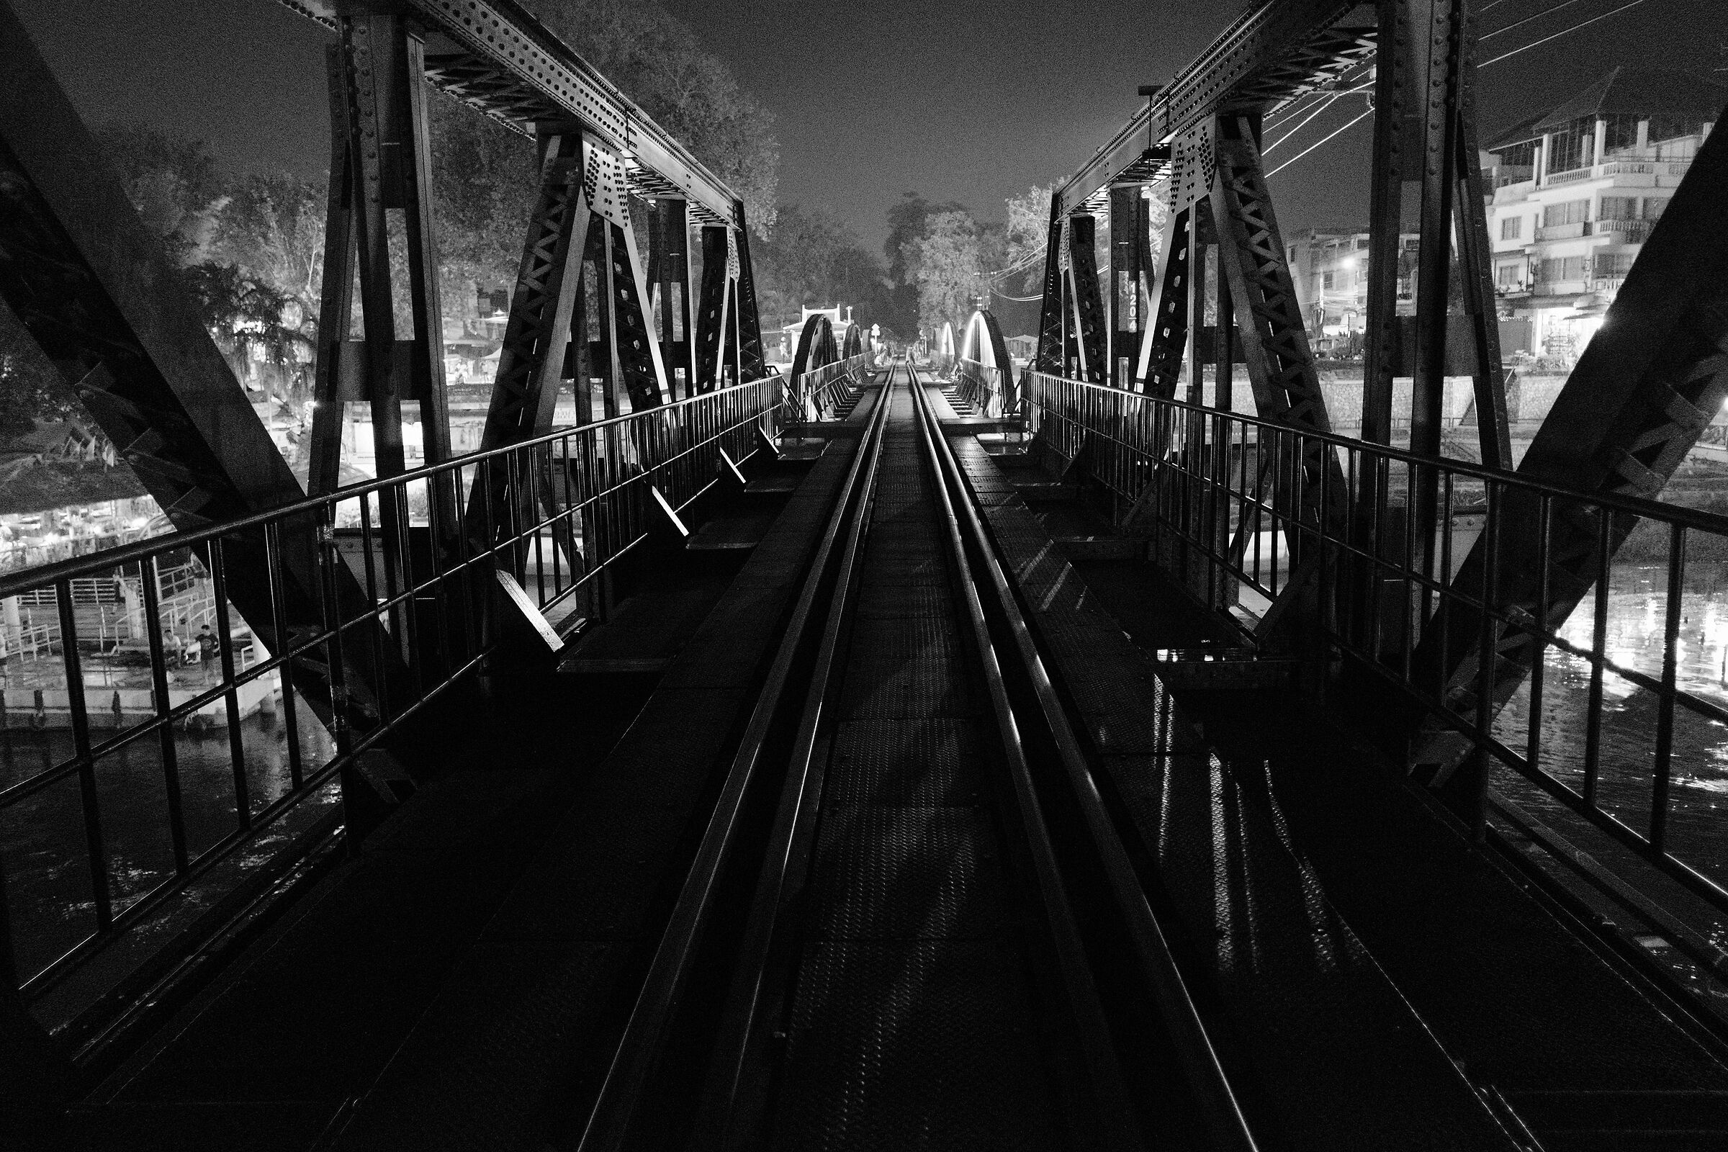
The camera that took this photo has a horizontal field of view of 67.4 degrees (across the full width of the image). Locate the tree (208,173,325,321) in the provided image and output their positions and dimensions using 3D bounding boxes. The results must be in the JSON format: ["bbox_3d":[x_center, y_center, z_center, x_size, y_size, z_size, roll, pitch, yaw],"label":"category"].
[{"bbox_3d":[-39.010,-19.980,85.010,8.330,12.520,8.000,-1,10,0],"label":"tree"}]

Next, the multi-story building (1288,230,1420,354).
[{"bbox_3d":[41.360,-23.640,108.010,10.500,10.230,8.500,-1,10,0],"label":"multi-story building"}]

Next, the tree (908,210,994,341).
[{"bbox_3d":[7.730,-25.880,115.010,7.670,12.750,7.500,-1,10,0],"label":"tree"}]

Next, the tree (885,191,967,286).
[{"bbox_3d":[7.150,-32.580,140.020,9.770,17.070,9.500,-1,10,0],"label":"tree"}]

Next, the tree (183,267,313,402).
[{"bbox_3d":[-29.260,-11.500,62.010,6.910,6.800,6.300,-1,10,0],"label":"tree"}]

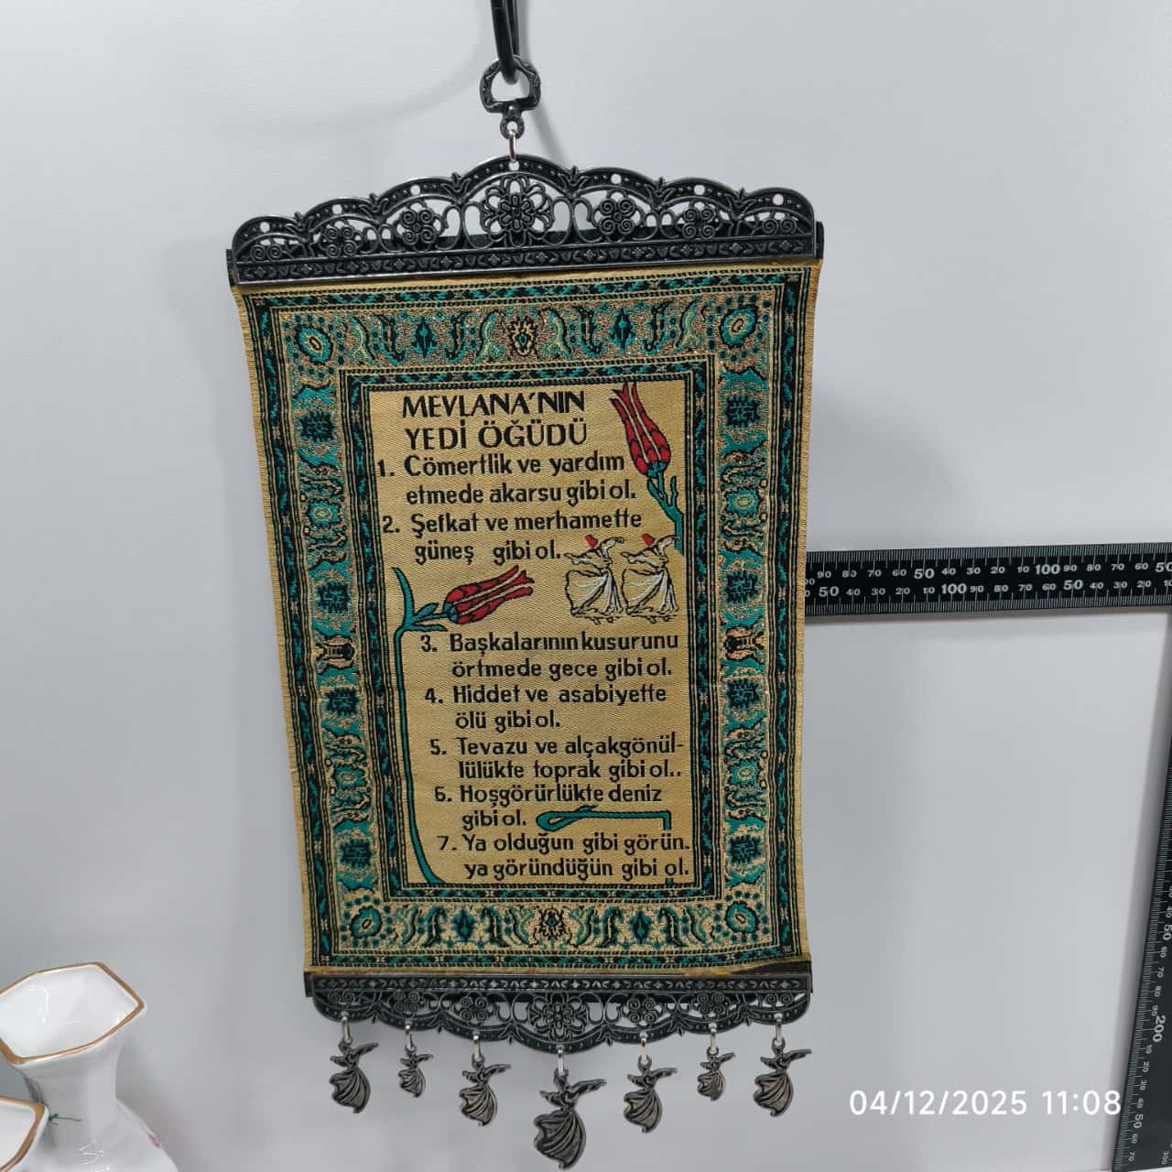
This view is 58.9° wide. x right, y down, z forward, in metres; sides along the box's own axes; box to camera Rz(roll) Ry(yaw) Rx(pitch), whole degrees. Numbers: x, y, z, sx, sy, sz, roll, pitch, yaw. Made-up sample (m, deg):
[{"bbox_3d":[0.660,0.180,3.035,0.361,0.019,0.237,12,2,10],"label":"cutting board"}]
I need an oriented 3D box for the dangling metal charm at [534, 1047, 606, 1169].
[{"bbox_3d":[-0.006,0.200,0.390,0.028,0.045,0.004,-1,13,4],"label":"dangling metal charm"}]

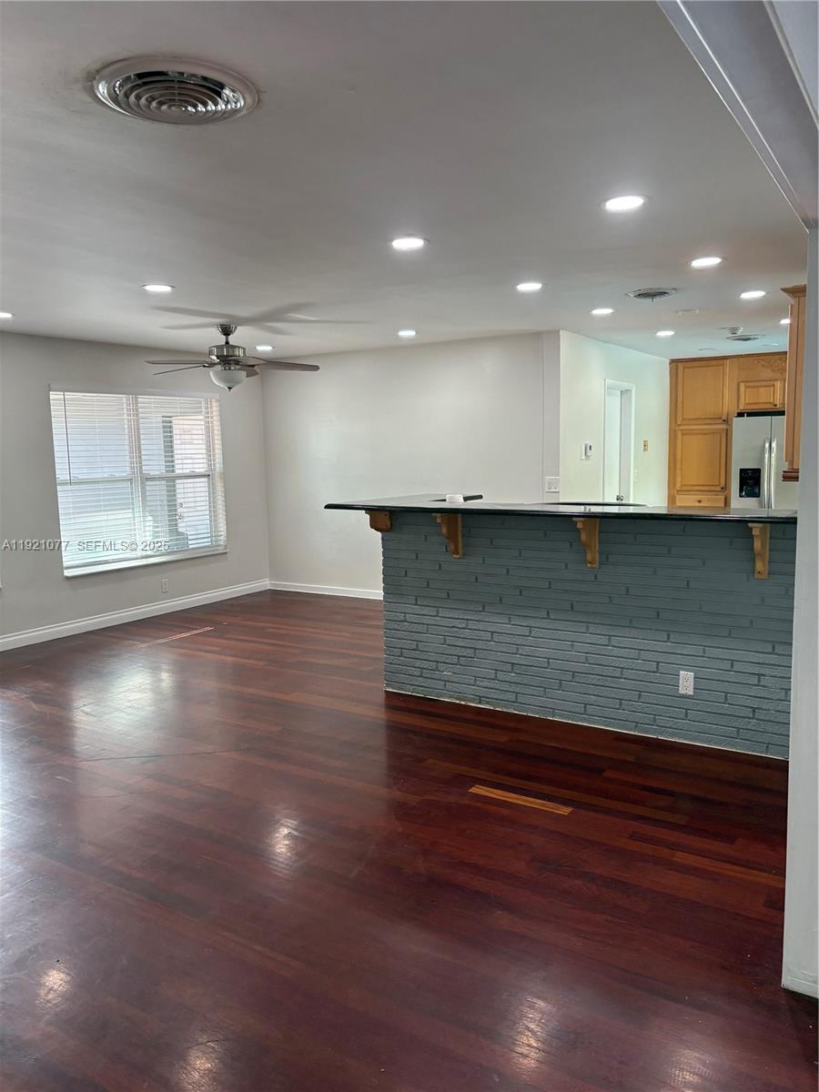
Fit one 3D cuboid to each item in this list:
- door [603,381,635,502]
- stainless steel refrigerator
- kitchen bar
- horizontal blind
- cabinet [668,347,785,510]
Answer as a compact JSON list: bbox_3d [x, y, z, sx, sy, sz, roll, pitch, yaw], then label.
[{"bbox_3d":[2.142,-0.600,8.363,0.091,2.099,0.898,3,8,33],"label":"door"},{"bbox_3d":[4.198,-0.588,9.268,0.911,1.764,0.846,3,8,33],"label":"stainless steel refrigerator"},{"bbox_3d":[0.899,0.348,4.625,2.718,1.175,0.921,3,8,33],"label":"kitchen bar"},{"bbox_3d":[-2.421,-0.603,7.546,0.128,1.552,1.872,3,8,33],"label":"horizontal blind"},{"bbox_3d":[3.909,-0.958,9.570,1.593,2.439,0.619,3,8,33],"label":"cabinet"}]

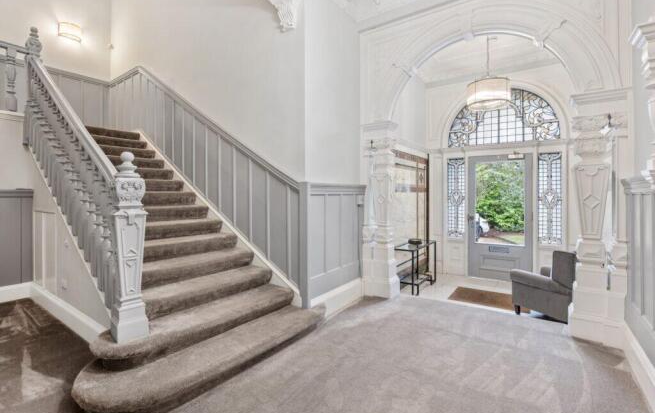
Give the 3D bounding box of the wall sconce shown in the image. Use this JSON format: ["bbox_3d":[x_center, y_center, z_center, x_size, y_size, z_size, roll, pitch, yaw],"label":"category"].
[{"bbox_3d":[-4.792,-3.298,5.457,0.154,0.262,0.346,0,0,35],"label":"wall sconce"}]

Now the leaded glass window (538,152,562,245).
[{"bbox_3d":[3.461,-0.128,4.517,0.294,1.421,0.058,0,0,35],"label":"leaded glass window"}]

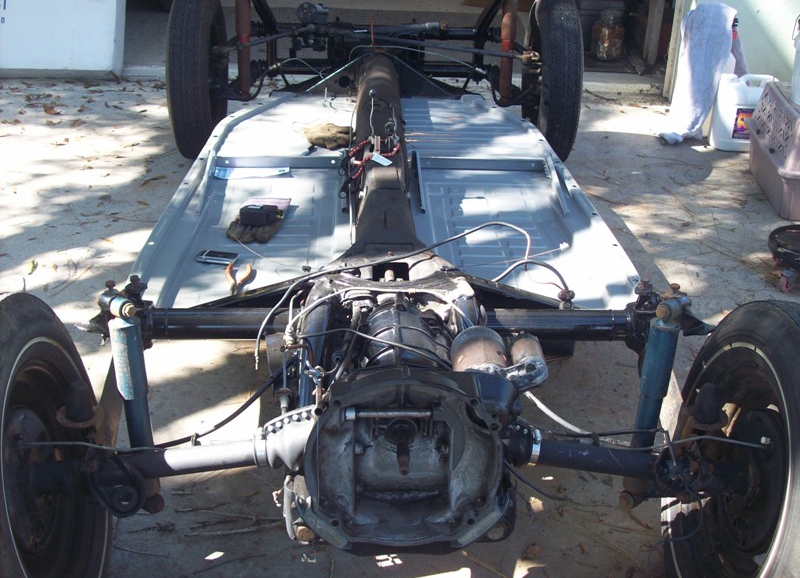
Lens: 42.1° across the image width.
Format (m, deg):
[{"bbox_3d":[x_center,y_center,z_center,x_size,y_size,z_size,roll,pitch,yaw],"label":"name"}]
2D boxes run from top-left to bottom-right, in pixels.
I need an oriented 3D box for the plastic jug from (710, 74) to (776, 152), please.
[{"bbox_3d":[1.398,-0.727,4.214,0.252,0.302,0.175,1,28,-2],"label":"plastic jug"}]

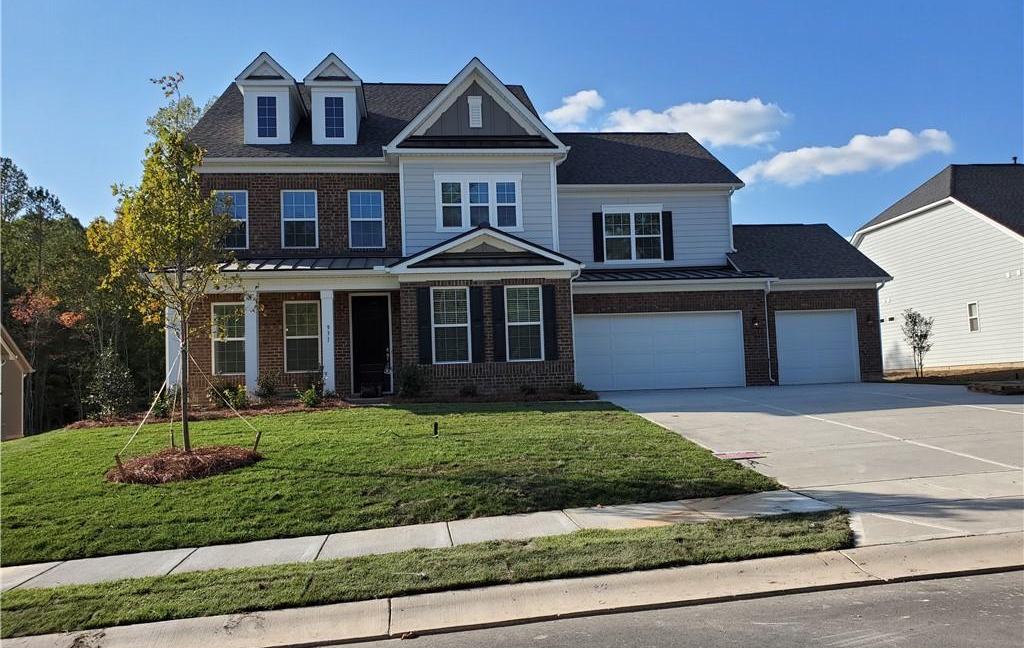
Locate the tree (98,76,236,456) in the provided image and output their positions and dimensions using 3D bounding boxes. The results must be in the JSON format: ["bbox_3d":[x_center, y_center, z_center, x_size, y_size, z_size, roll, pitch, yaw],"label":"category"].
[{"bbox_3d":[-5.467,-1.017,12.276,2.300,6.060,2.300,-2,-3,-7],"label":"tree"}]

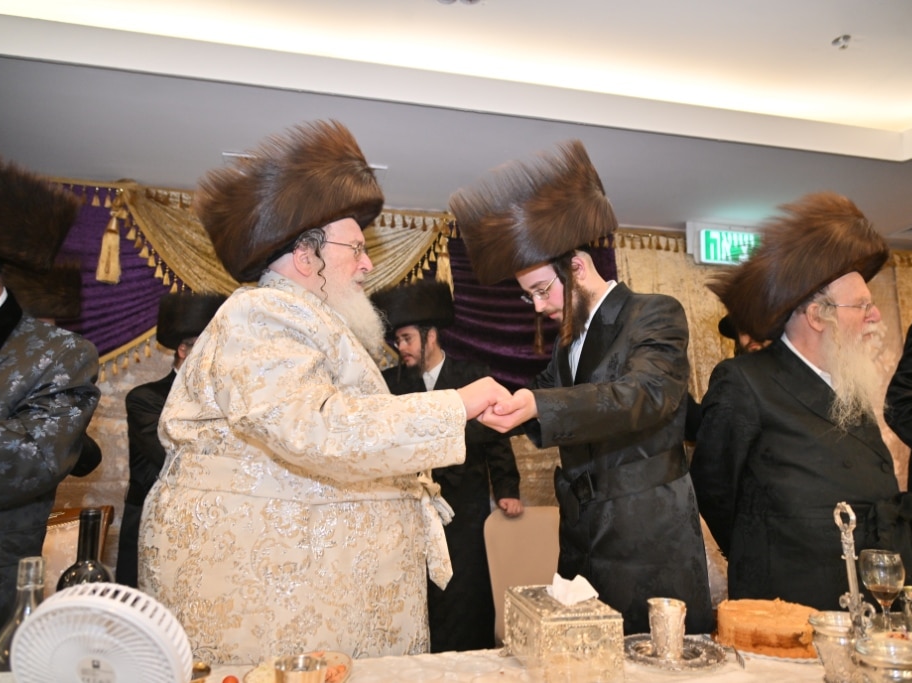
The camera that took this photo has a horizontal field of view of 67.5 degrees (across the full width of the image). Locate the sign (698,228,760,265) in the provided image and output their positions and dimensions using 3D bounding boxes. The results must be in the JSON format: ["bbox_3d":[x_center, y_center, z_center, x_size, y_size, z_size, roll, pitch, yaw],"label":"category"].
[{"bbox_3d":[1.504,-0.500,3.744,0.397,0.193,0.060,2,-9,-14],"label":"sign"}]

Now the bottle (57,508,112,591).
[{"bbox_3d":[-0.489,0.373,0.892,0.077,0.305,0.077,0,-9,0],"label":"bottle"}]

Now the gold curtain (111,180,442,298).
[{"bbox_3d":[-0.762,-0.396,3.210,1.517,0.588,0.130,2,-9,-14],"label":"gold curtain"}]

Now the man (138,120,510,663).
[{"bbox_3d":[-0.285,0.412,1.515,0.800,1.910,0.620,2,-9,-10],"label":"man"}]

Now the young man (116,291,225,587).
[{"bbox_3d":[-0.980,0.659,2.529,0.520,1.731,0.380,7,-11,-38],"label":"young man"}]

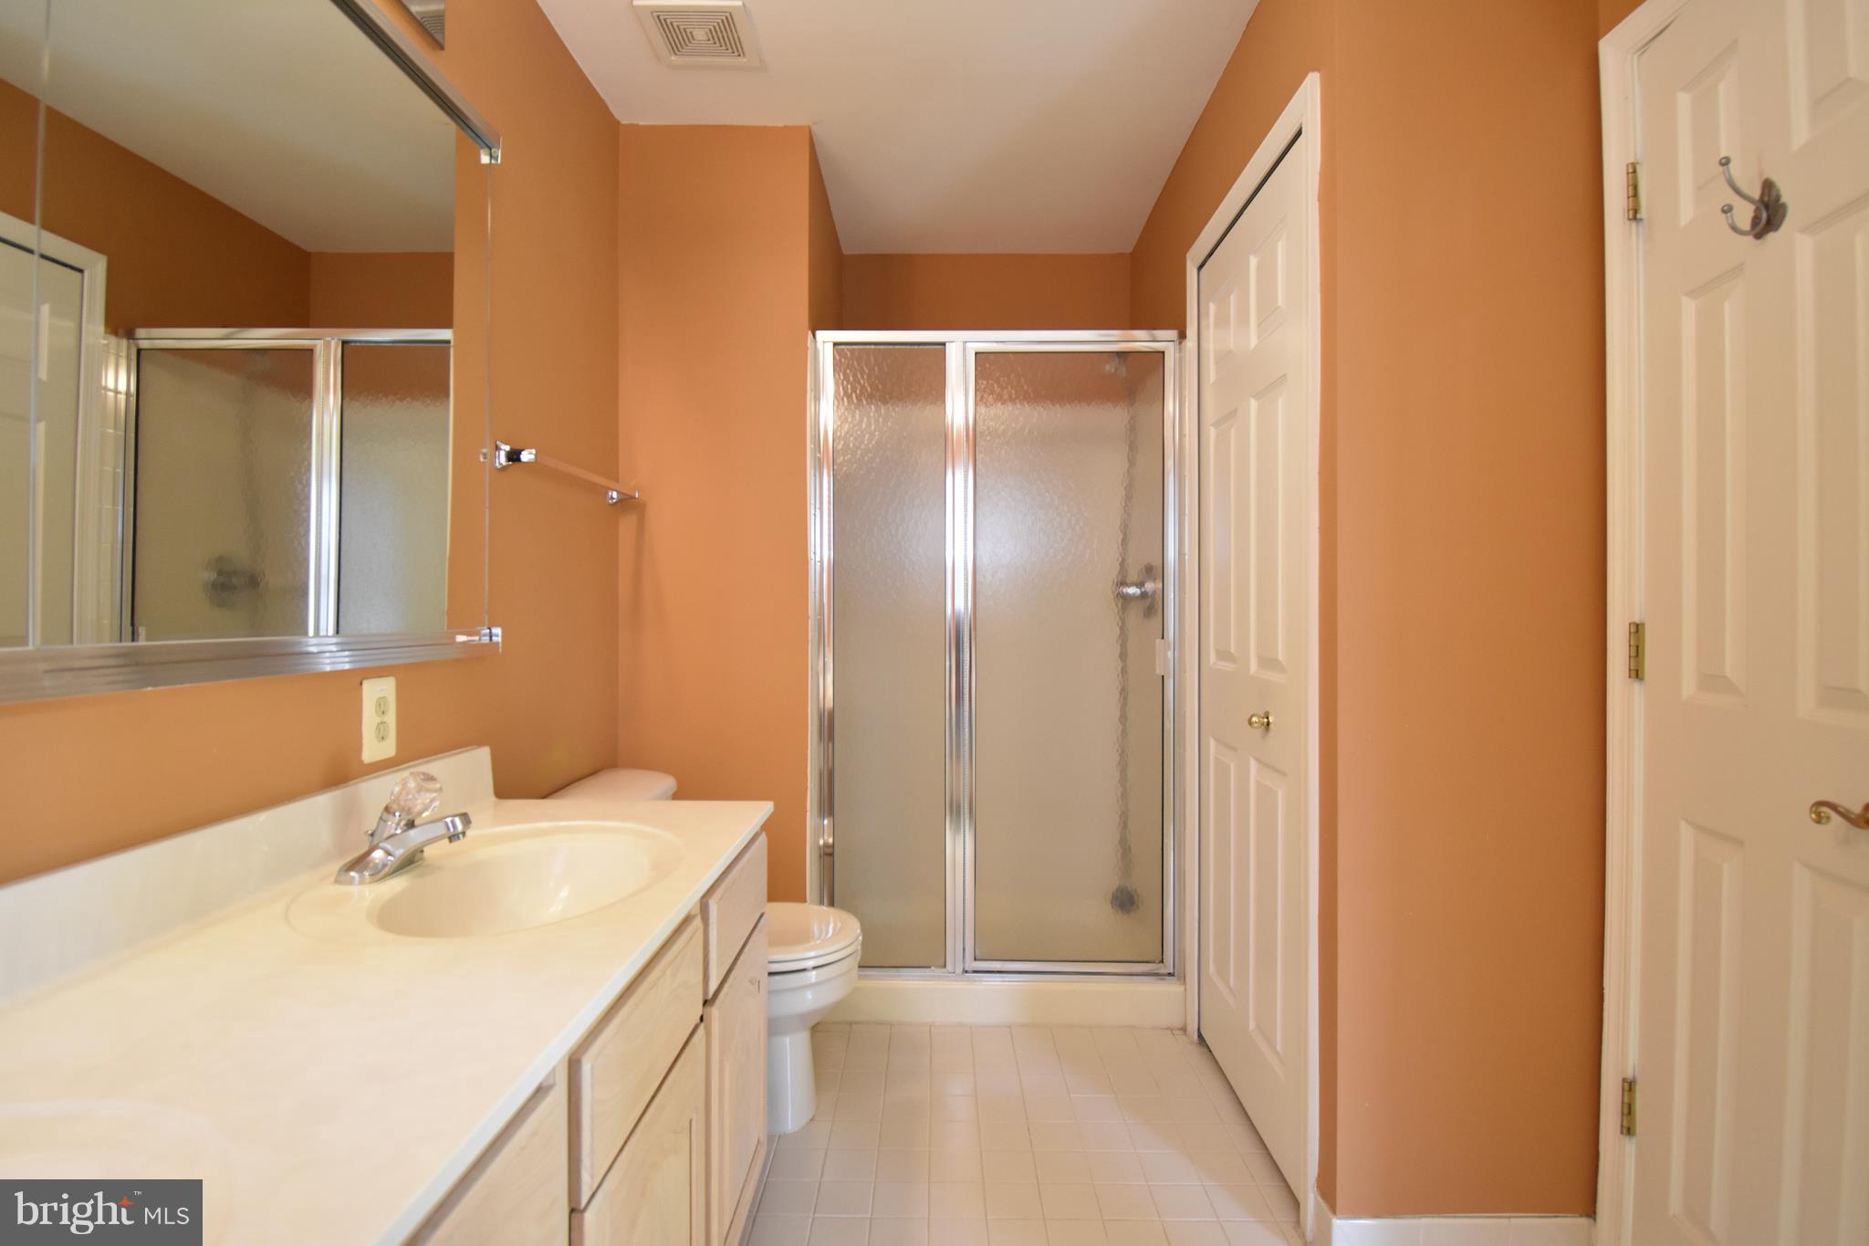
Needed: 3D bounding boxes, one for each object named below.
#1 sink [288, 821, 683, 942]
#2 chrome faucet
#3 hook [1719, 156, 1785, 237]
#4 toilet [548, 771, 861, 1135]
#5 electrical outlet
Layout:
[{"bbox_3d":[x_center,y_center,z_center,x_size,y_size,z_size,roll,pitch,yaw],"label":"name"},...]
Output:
[{"bbox_3d":[-0.550,0.401,1.206,0.382,0.140,0.550,0,0,0],"label":"sink"},{"bbox_3d":[-0.697,0.266,1.195,0.144,0.131,0.147,0,0,0],"label":"chrome faucet"},{"bbox_3d":[1.041,-0.547,1.133,0.057,0.108,0.060,0,0,12],"label":"hook"},{"bbox_3d":[-0.501,0.745,2.022,0.658,0.740,0.480,0,0,0],"label":"toilet"},{"bbox_3d":[-0.844,0.147,1.346,0.008,0.124,0.079,0,0,0],"label":"electrical outlet"}]

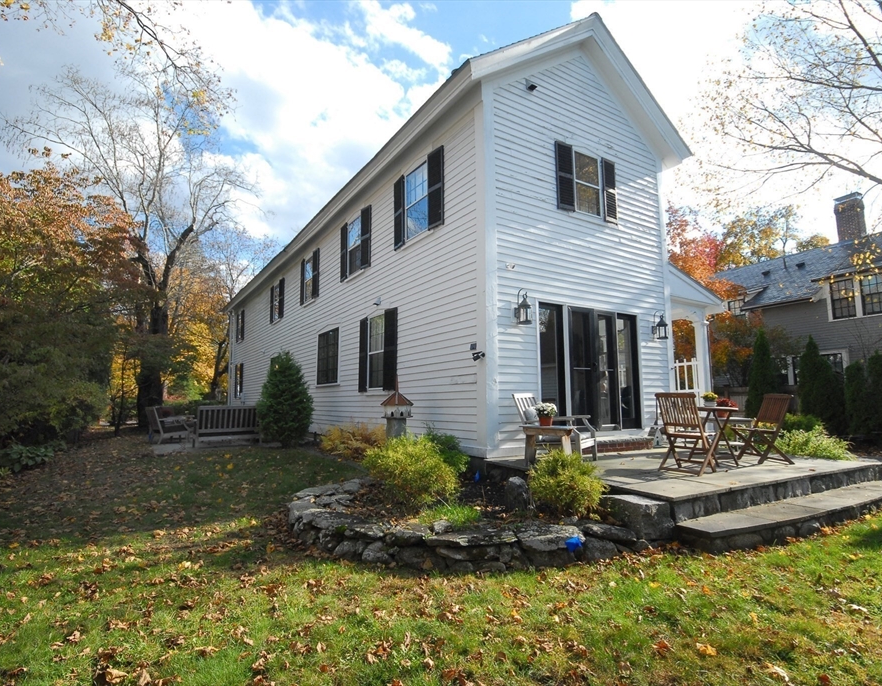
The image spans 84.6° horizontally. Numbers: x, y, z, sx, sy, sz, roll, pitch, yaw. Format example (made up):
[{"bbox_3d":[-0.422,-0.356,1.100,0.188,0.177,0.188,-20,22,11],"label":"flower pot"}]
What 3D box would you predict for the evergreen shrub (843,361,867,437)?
[{"bbox_3d":[10.469,1.411,12.200,0.720,2.000,0.720,4,-8,-32],"label":"evergreen shrub"}]

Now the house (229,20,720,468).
[{"bbox_3d":[-2.890,-0.798,18.654,7.100,8.000,23.600,4,-8,-32],"label":"house"}]

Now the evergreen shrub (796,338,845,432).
[{"bbox_3d":[10.972,1.292,14.015,1.080,3.015,1.020,3,-8,-24],"label":"evergreen shrub"}]

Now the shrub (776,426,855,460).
[{"bbox_3d":[5.427,1.472,7.107,0.900,0.500,1.050,4,-8,-32],"label":"shrub"}]

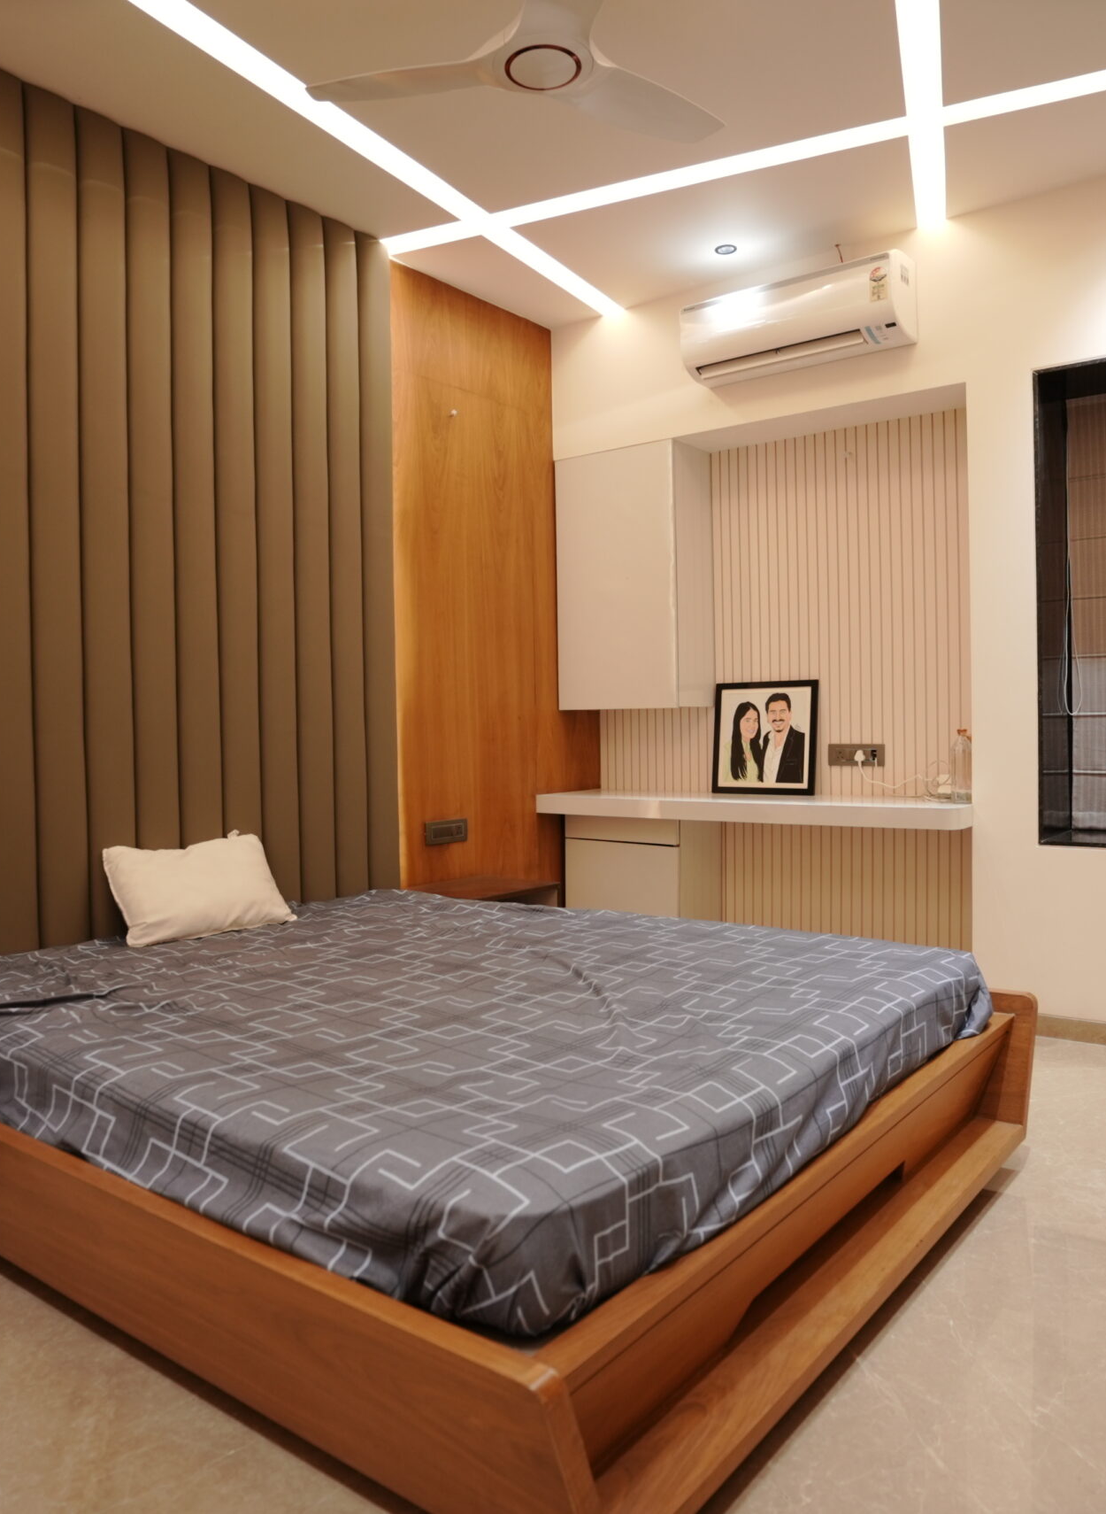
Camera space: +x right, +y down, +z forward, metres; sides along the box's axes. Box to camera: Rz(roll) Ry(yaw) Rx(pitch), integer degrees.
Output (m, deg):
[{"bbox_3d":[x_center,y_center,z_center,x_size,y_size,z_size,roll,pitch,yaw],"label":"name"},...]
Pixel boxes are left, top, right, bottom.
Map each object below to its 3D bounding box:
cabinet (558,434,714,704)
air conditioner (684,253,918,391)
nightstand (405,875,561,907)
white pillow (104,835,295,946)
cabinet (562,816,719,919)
[{"bbox_3d":[0.375,-0.781,4.846,0.618,1.134,0.359,0,2,37],"label":"cabinet"},{"bbox_3d":[0.912,-1.649,4.055,0.865,0.311,0.211,0,2,37],"label":"air conditioner"},{"bbox_3d":[-0.306,0.728,4.129,0.423,0.465,0.506,0,2,37],"label":"nightstand"},{"bbox_3d":[-1.004,0.366,3.068,0.130,0.300,0.525,-40,-22,31],"label":"white pillow"},{"bbox_3d":[0.402,0.599,4.869,0.608,0.673,0.359,0,2,37],"label":"cabinet"}]

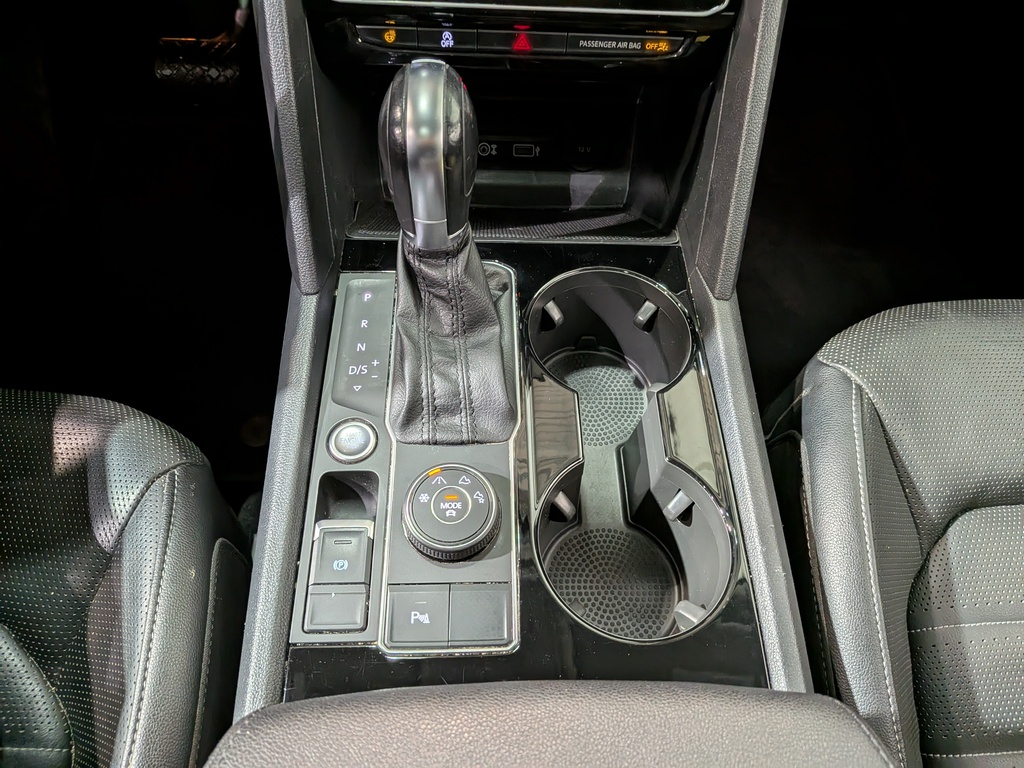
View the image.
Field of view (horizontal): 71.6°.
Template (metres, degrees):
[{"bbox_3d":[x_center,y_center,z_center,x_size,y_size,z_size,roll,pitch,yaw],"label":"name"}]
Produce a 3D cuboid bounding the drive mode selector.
[{"bbox_3d":[-0.030,0.063,0.346,0.045,0.020,0.045,1,60,-3],"label":"drive mode selector"}]

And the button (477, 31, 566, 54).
[{"bbox_3d":[0.005,-0.187,0.386,0.049,0.011,0.010,1,50,-3],"label":"button"}]

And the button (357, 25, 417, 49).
[{"bbox_3d":[-0.067,-0.188,0.381,0.032,0.011,0.010,1,50,-3],"label":"button"}]

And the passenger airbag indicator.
[{"bbox_3d":[0.062,-0.187,0.388,0.064,0.010,0.010,1,50,-3],"label":"passenger airbag indicator"}]

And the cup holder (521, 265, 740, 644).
[{"bbox_3d":[0.059,0.040,0.412,0.102,0.068,0.222,1,60,-3],"label":"cup holder"}]

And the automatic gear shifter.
[{"bbox_3d":[-0.029,-0.057,0.342,0.069,0.150,0.122,1,60,-3],"label":"automatic gear shifter"}]

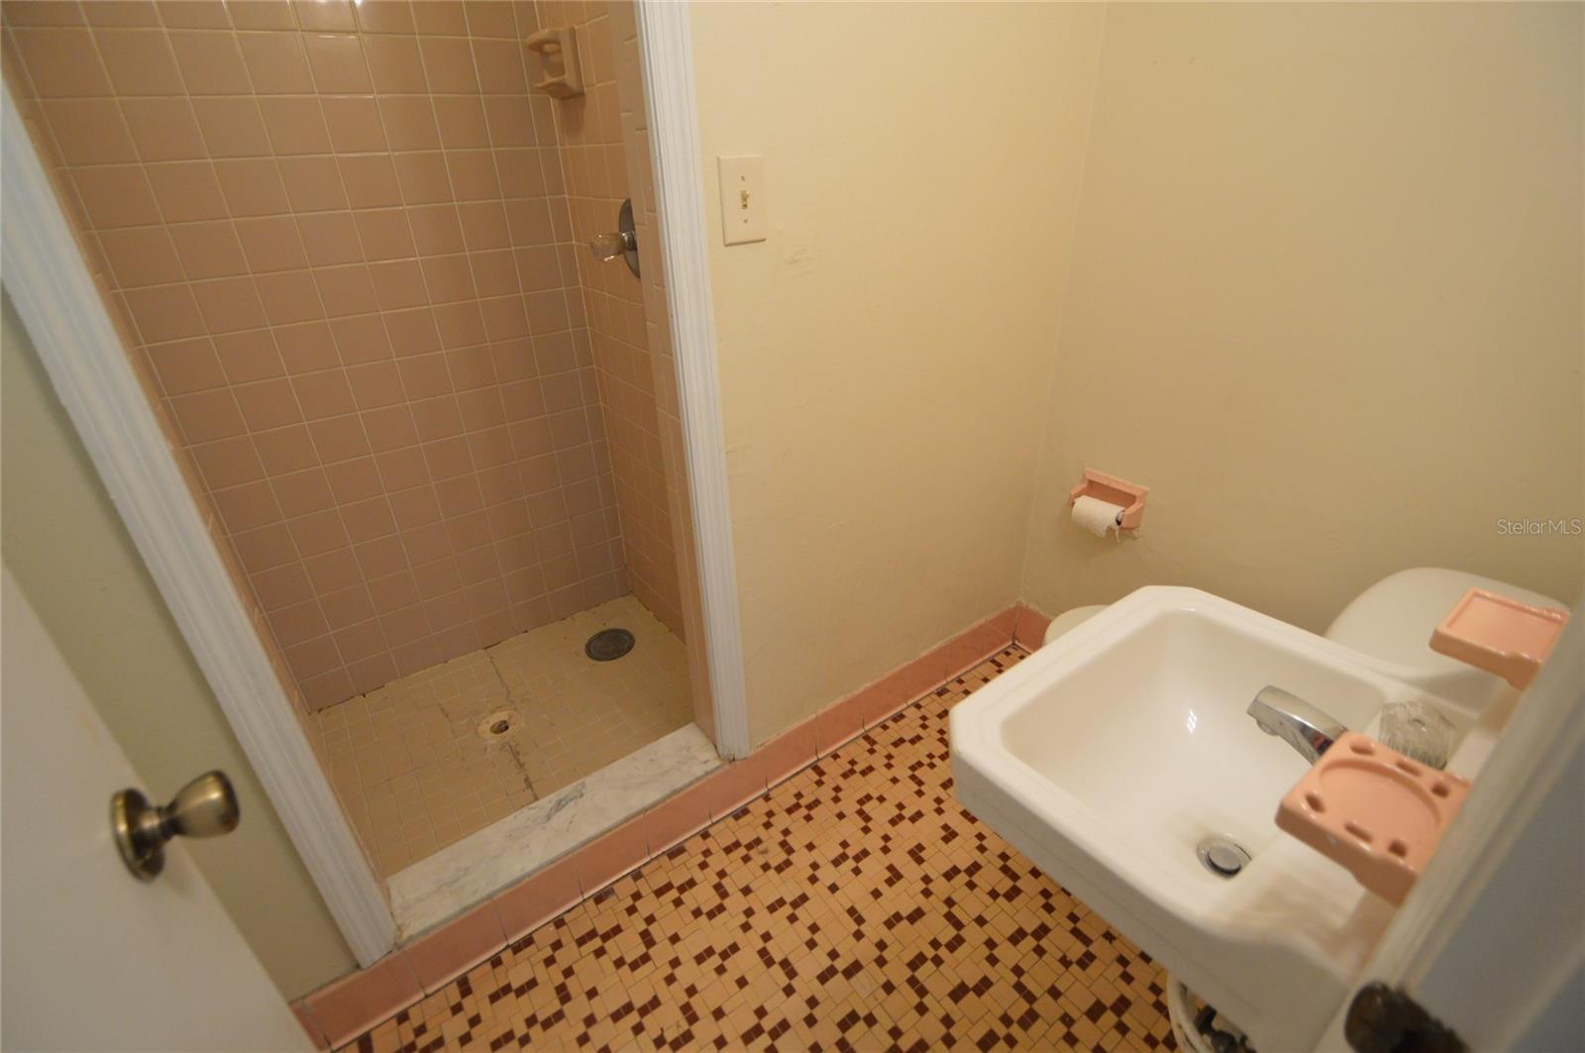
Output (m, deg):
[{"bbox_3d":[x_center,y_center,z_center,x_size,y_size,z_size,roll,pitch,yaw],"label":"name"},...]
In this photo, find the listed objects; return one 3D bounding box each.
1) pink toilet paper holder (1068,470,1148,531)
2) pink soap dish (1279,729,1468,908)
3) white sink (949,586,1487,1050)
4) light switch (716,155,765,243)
[{"bbox_3d":[0.754,-0.055,1.598,0.085,0.107,0.164,-19,31,-30],"label":"pink toilet paper holder"},{"bbox_3d":[0.392,0.191,0.441,0.110,0.038,0.076,-19,31,-30],"label":"pink soap dish"},{"bbox_3d":[0.439,0.254,0.707,0.494,0.265,0.372,-19,31,-30],"label":"white sink"},{"bbox_3d":[-0.079,-0.510,1.032,0.079,0.124,0.020,-19,31,-30],"label":"light switch"}]

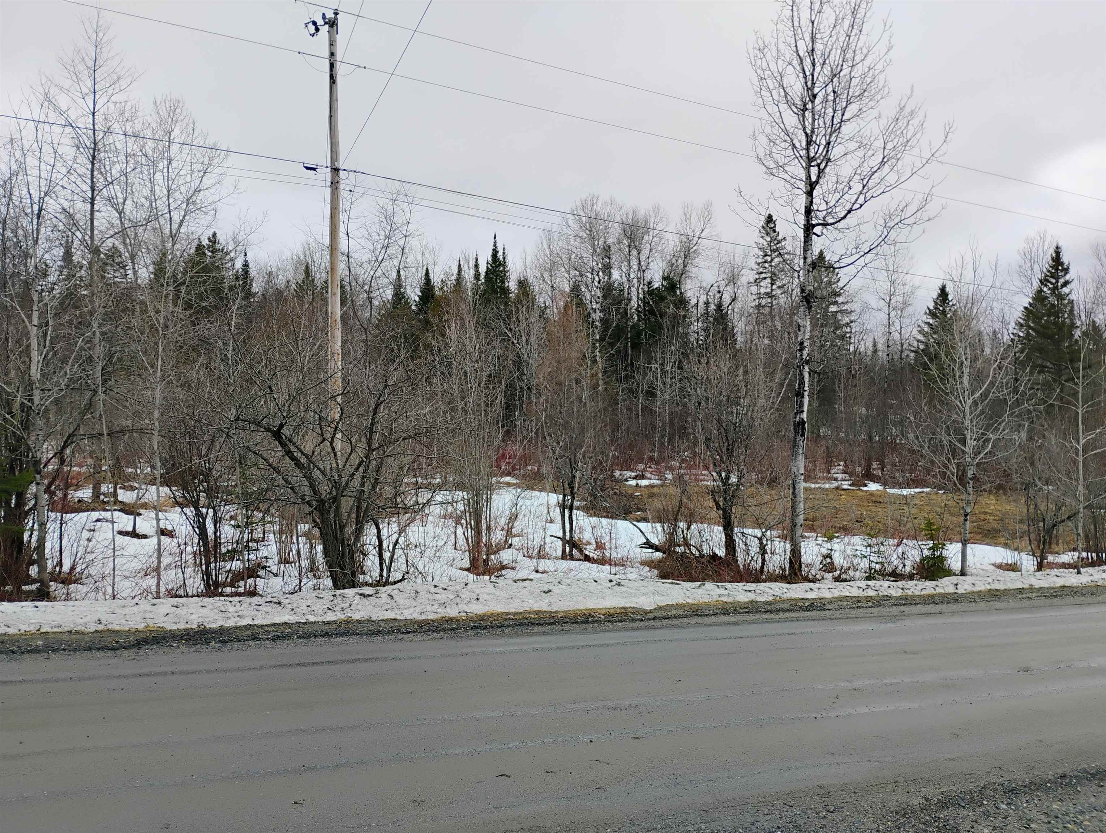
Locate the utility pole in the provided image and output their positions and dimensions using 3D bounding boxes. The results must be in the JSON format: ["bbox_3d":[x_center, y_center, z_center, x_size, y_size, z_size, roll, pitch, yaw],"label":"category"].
[{"bbox_3d":[-4.819,-3.189,19.000,0.700,10.800,0.400,0,-1,-12],"label":"utility pole"}]

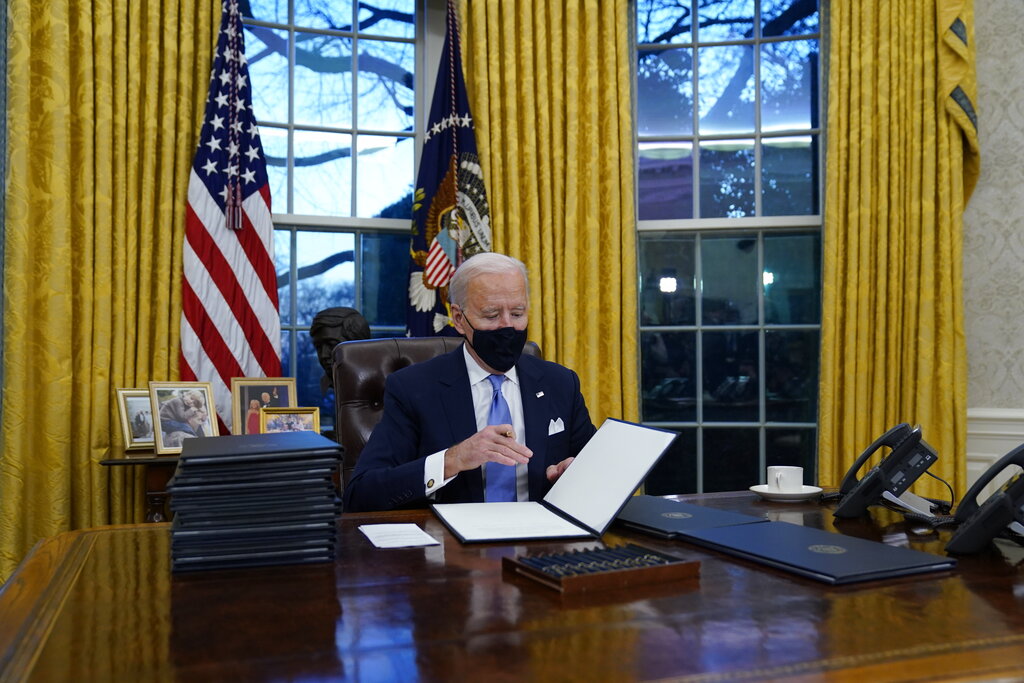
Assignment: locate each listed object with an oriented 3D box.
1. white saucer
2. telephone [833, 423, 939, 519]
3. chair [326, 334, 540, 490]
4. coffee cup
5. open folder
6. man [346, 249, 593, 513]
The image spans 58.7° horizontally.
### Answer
[{"bbox_3d":[0.623,0.347,2.070,0.166,0.022,0.166,0,-2,0],"label":"white saucer"},{"bbox_3d":[0.779,0.262,1.922,0.210,0.182,0.240,-1,-2,15],"label":"telephone"},{"bbox_3d":[-0.110,0.583,2.150,0.660,1.210,0.700,0,-2,-19],"label":"chair"},{"bbox_3d":[0.616,0.319,2.060,0.081,0.064,0.103,-1,-2,35],"label":"coffee cup"},{"bbox_3d":[0.066,0.256,1.765,0.395,0.192,0.370,0,-2,-14],"label":"open folder"},{"bbox_3d":[-0.075,0.496,2.080,0.600,1.360,0.760,0,-2,-17],"label":"man"}]

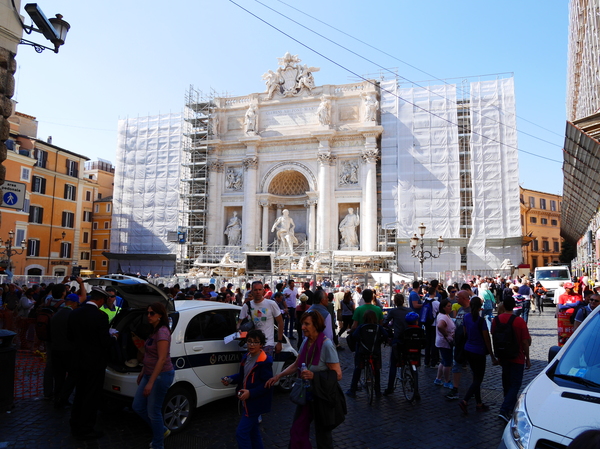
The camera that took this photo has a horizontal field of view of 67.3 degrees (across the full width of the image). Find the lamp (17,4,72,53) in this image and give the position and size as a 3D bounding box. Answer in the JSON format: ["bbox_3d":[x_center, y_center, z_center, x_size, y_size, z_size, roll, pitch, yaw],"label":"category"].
[{"bbox_3d":[-5.299,-4.076,9.428,0.650,0.850,0.950,-4,-8,42],"label":"lamp"}]

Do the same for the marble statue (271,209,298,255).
[{"bbox_3d":[-1.914,0.988,55.700,3.100,5.500,2.300,-1,-7,17],"label":"marble statue"}]

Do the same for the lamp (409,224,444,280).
[{"bbox_3d":[7.863,2.319,28.069,2.150,4.850,2.200,0,-6,15],"label":"lamp"}]

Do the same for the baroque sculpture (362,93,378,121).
[{"bbox_3d":[8.377,-13.827,53.437,1.700,3.500,1.200,-1,-6,19],"label":"baroque sculpture"}]

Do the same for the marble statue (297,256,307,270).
[{"bbox_3d":[0.171,4.322,51.300,1.100,1.700,1.100,-1,-7,17],"label":"marble statue"}]

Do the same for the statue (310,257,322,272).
[{"bbox_3d":[1.851,4.488,50.600,1.350,1.600,1.200,-1,-7,17],"label":"statue"}]

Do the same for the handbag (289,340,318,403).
[{"bbox_3d":[0.033,1.378,4.200,0.240,0.560,0.150,-4,-8,37],"label":"handbag"}]

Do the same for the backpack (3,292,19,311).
[{"bbox_3d":[-6.669,1.776,10.400,0.340,0.470,0.220,1,-7,0],"label":"backpack"}]

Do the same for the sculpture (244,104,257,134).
[{"bbox_3d":[-6.555,-14.036,59.721,1.400,3.750,1.150,-1,-7,17],"label":"sculpture"}]

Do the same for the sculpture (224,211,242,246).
[{"bbox_3d":[-8.711,0.563,59.078,2.100,4.500,1.400,-1,-6,19],"label":"sculpture"}]

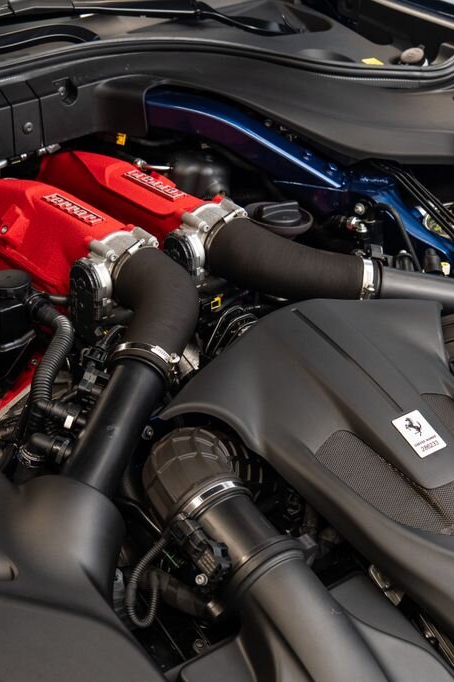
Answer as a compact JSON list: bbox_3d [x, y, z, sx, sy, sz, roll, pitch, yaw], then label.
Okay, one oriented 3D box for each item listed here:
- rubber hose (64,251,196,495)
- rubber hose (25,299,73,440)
[{"bbox_3d":[-0.107,0.026,1.678,0.120,0.085,0.440,3,36,0],"label":"rubber hose"},{"bbox_3d":[-0.222,0.034,1.730,0.065,0.170,0.070,-22,42,-30],"label":"rubber hose"}]

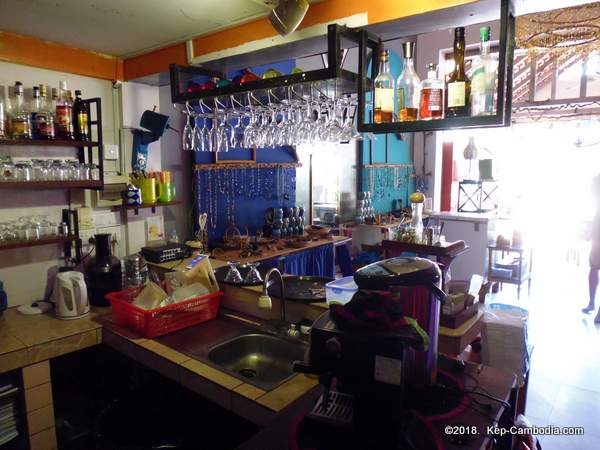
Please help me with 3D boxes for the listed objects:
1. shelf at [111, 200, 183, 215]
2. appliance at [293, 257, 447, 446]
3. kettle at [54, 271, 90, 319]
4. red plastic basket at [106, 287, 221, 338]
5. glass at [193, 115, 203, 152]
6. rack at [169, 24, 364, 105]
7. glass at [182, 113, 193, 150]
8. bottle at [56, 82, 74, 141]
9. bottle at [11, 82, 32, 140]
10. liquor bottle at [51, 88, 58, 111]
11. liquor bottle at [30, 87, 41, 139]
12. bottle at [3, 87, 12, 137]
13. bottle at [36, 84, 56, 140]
[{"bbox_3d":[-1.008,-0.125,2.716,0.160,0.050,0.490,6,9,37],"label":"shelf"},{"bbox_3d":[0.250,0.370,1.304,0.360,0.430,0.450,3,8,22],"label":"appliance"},{"bbox_3d":[-1.155,0.341,2.109,0.190,0.230,0.155,4,8,23],"label":"kettle"},{"bbox_3d":[-0.659,0.398,2.053,0.340,0.136,0.406,7,10,42],"label":"red plastic basket"},{"bbox_3d":[-0.558,-0.499,2.274,0.054,0.203,0.054,6,10,38],"label":"glass"},{"bbox_3d":[-0.182,-0.713,1.990,1.040,0.200,0.285,6,9,37],"label":"rack"},{"bbox_3d":[-0.601,-0.504,2.242,0.062,0.200,0.062,6,9,37],"label":"glass"},{"bbox_3d":[-1.235,-0.598,2.193,0.082,0.300,0.080,-1,8,-17],"label":"bottle"},{"bbox_3d":[-1.362,-0.555,2.034,0.088,0.272,0.082,-2,8,-22],"label":"bottle"},{"bbox_3d":[-1.318,-0.593,2.251,0.075,0.275,0.075,-3,8,-25],"label":"liquor bottle"},{"bbox_3d":[-1.369,-0.579,2.173,0.068,0.270,0.068,6,10,38],"label":"liquor bottle"},{"bbox_3d":[-1.452,-0.553,2.071,0.072,0.259,0.072,6,10,38],"label":"bottle"},{"bbox_3d":[-1.315,-0.580,2.160,0.078,0.278,0.080,6,10,38],"label":"bottle"}]

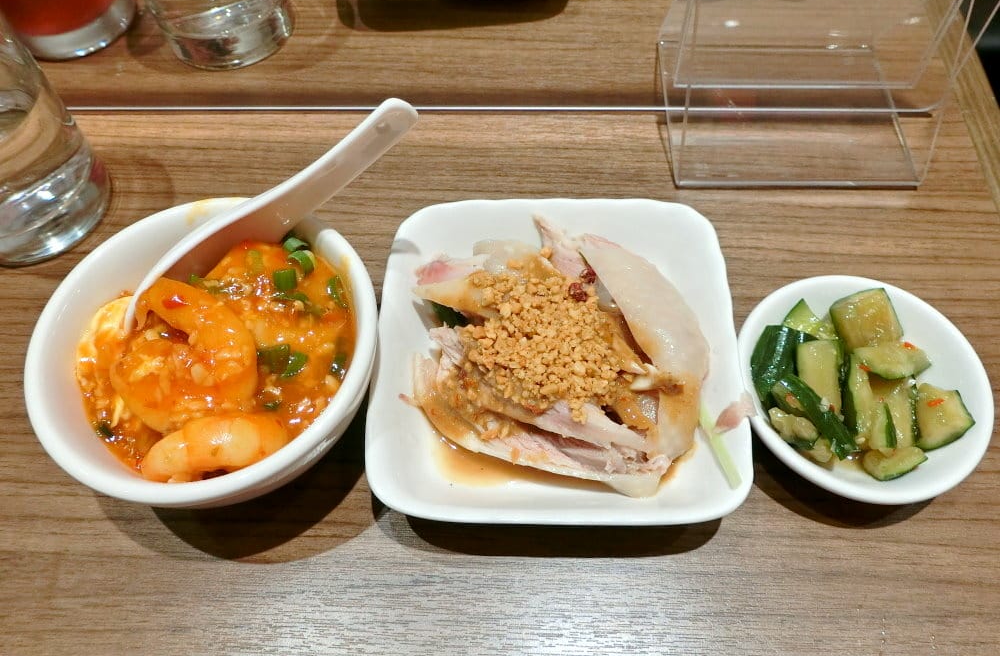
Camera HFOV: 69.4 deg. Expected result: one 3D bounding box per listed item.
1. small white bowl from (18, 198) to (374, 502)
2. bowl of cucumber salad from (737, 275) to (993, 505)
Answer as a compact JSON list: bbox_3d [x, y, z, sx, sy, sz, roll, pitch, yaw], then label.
[{"bbox_3d":[-0.100,0.014,0.271,0.117,0.053,0.117,-1,61,1],"label":"small white bowl"},{"bbox_3d":[0.132,0.026,0.273,0.090,0.027,0.090,-1,61,1],"label":"bowl of cucumber salad"}]

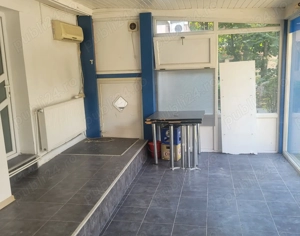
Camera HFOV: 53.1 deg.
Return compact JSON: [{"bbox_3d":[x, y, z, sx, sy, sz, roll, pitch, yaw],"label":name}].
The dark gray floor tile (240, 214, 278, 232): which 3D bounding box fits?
[{"bbox_3d":[1.097,1.072,3.075,0.335,0.015,0.329,0,10,12],"label":"dark gray floor tile"}]

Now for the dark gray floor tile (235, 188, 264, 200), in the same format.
[{"bbox_3d":[1.227,0.954,3.709,0.335,0.015,0.329,0,10,12],"label":"dark gray floor tile"}]

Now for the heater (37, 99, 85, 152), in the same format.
[{"bbox_3d":[-1.336,0.050,4.718,0.100,0.593,1.293,0,10,12],"label":"heater"}]

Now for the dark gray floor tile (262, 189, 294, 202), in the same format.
[{"bbox_3d":[1.555,0.954,3.642,0.335,0.015,0.329,0,10,12],"label":"dark gray floor tile"}]

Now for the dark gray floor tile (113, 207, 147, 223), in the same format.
[{"bbox_3d":[-0.209,1.072,3.352,0.330,0.010,0.330,0,10,12],"label":"dark gray floor tile"}]

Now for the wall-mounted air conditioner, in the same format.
[{"bbox_3d":[-1.301,-1.375,4.858,0.180,0.266,0.739,0,10,12],"label":"wall-mounted air conditioner"}]

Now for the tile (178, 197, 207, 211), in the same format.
[{"bbox_3d":[0.511,1.017,3.534,0.330,0.015,0.330,0,10,12],"label":"tile"}]

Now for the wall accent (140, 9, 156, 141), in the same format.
[{"bbox_3d":[-0.017,-0.708,5.442,0.206,2.251,0.200,0,10,12],"label":"wall accent"}]

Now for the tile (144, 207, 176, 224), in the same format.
[{"bbox_3d":[0.117,1.071,3.285,0.330,0.010,0.330,0,10,12],"label":"tile"}]

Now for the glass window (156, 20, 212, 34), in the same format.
[{"bbox_3d":[0.604,-1.596,5.251,0.998,0.224,0.050,0,10,12],"label":"glass window"}]

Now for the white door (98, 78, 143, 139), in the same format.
[{"bbox_3d":[-0.543,-0.167,5.688,0.853,1.122,0.060,0,10,12],"label":"white door"}]

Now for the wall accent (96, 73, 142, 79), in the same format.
[{"bbox_3d":[-0.567,-0.765,5.477,0.870,0.070,0.050,0,10,12],"label":"wall accent"}]

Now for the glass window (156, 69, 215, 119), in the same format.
[{"bbox_3d":[0.643,-0.460,5.456,1.022,0.861,0.050,0,10,12],"label":"glass window"}]

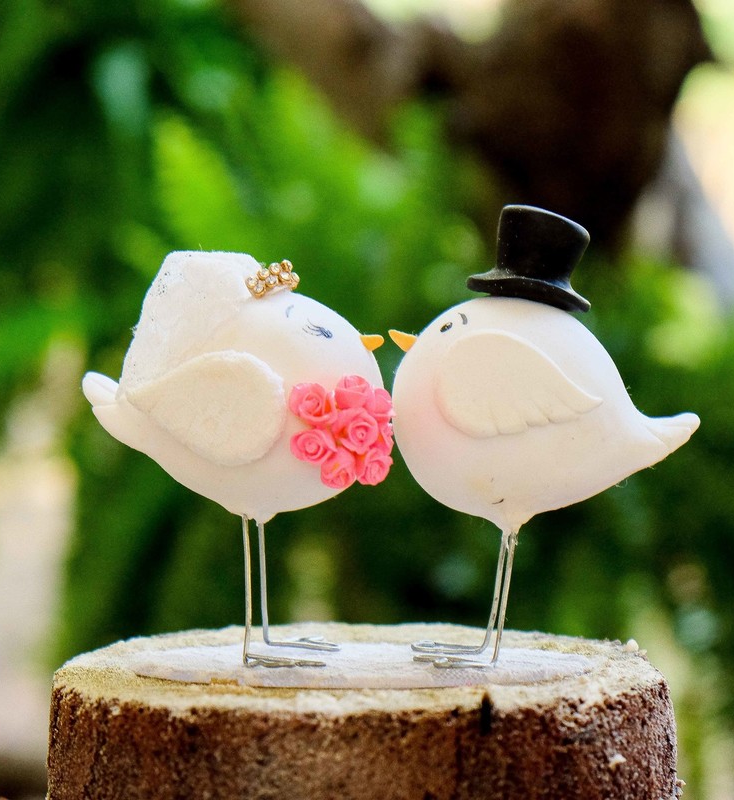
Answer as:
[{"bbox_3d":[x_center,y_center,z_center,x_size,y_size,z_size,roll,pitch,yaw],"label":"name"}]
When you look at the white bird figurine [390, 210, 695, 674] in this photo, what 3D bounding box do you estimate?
[{"bbox_3d":[0.043,0.008,0.665,0.074,0.109,0.059,0,3,0],"label":"white bird figurine"}]

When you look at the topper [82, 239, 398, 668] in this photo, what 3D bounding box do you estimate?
[{"bbox_3d":[-0.031,0.013,0.665,0.075,0.098,0.060,0,3,4],"label":"topper"}]

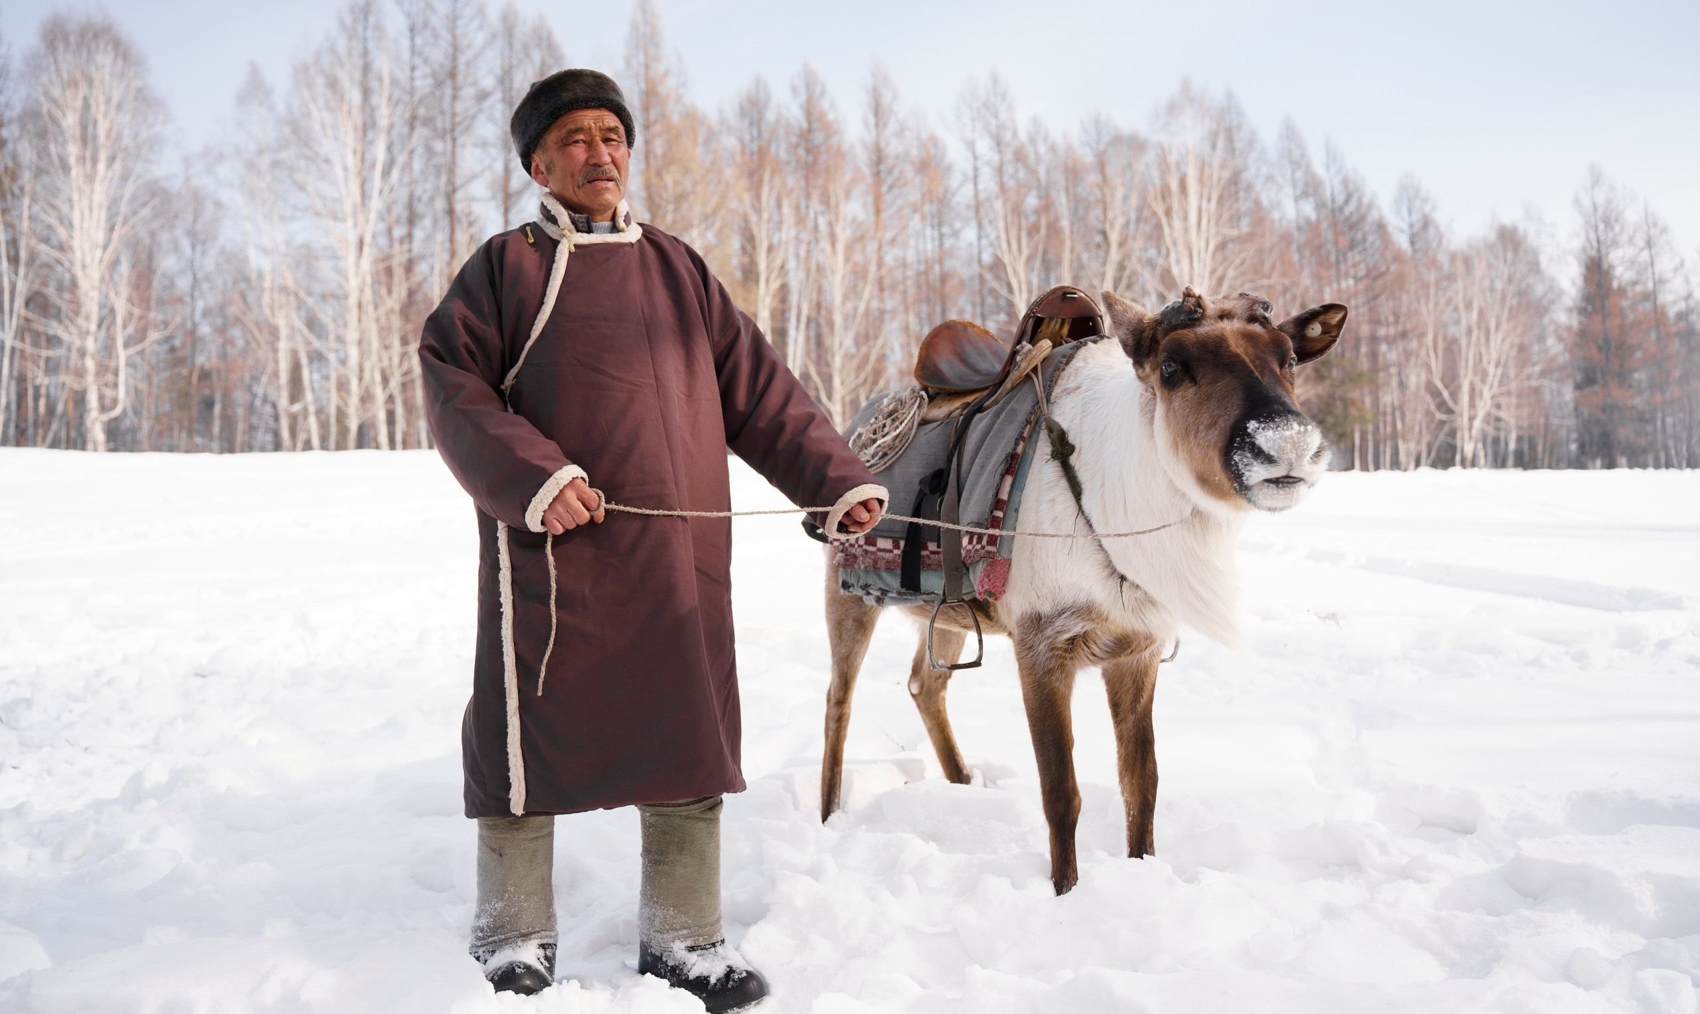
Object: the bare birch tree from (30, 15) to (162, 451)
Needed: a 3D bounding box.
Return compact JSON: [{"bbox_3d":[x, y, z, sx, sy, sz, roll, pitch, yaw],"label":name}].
[{"bbox_3d":[-19.400,-7.050,34.000,3.400,11.200,3.400,0,1,0],"label":"bare birch tree"}]

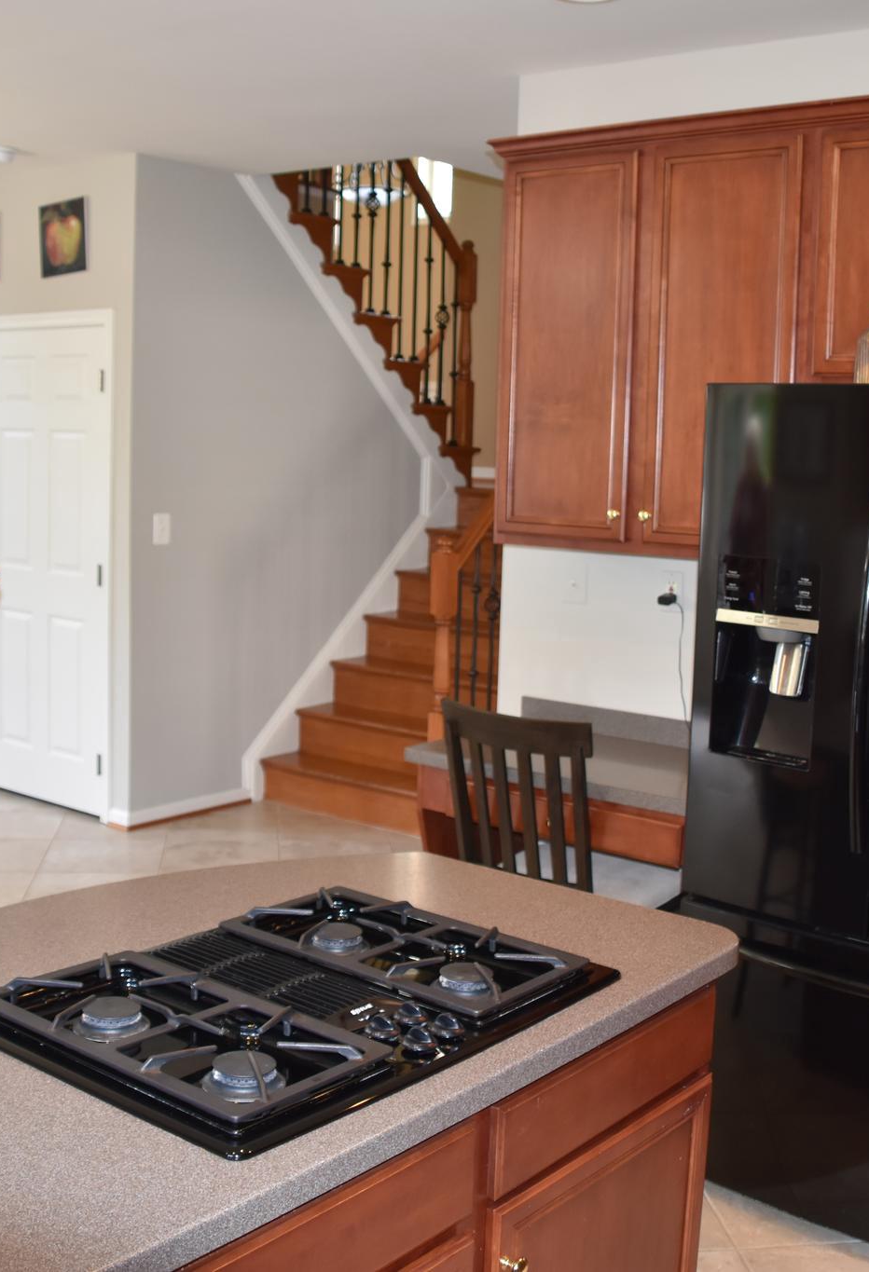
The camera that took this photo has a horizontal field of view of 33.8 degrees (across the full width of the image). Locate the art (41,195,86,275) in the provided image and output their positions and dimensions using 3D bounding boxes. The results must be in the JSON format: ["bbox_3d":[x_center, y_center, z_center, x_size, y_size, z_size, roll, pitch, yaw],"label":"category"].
[{"bbox_3d":[-1.530,-1.642,5.912,0.300,0.295,0.030,8,9,38],"label":"art"}]

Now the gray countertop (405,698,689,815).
[{"bbox_3d":[0.513,0.329,3.994,1.030,0.125,0.610,8,9,38],"label":"gray countertop"}]

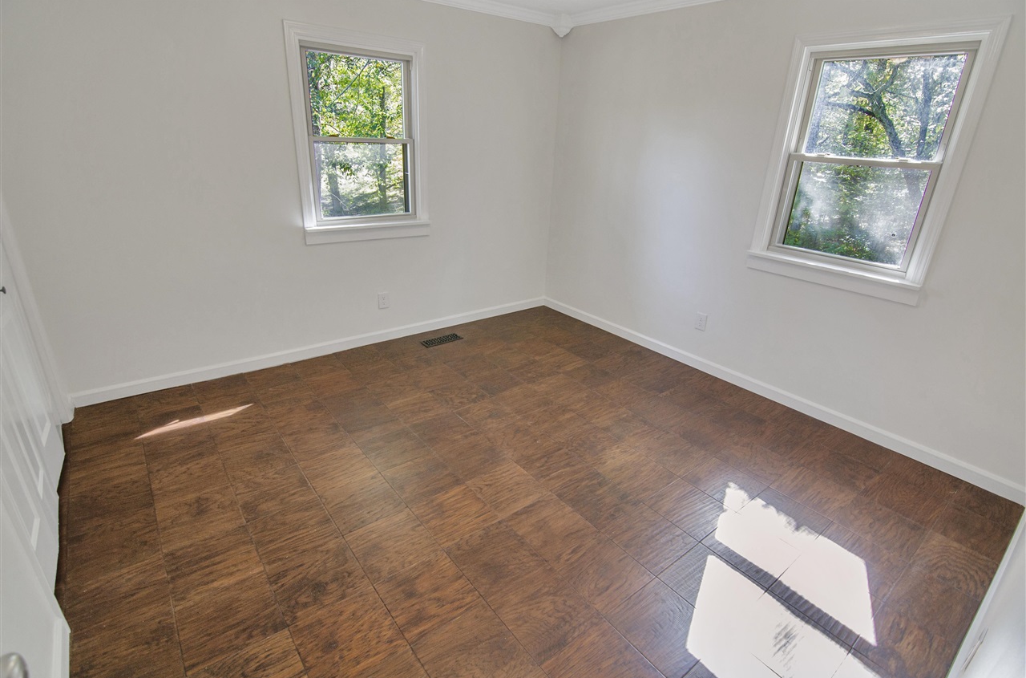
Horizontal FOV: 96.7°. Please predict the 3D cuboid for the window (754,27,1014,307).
[{"bbox_3d":[1.840,-0.920,2.465,0.120,1.264,0.880,-15,28,-34],"label":"window"}]

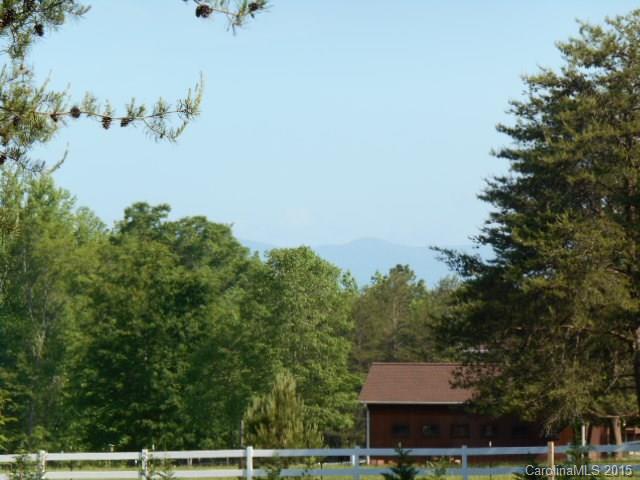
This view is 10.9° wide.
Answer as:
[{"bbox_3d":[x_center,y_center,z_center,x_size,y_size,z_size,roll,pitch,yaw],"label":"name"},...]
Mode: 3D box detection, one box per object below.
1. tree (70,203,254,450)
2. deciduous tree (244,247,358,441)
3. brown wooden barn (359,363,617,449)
[{"bbox_3d":[-7.489,4.480,160.351,8.654,12.411,8.221,0,-3,0],"label":"tree"},{"bbox_3d":[-0.883,5.672,165.299,5.541,10.592,5.541,0,-3,0],"label":"deciduous tree"},{"bbox_3d":[7.859,8.286,160.130,10.900,4.800,7.800,-1,-3,9],"label":"brown wooden barn"}]

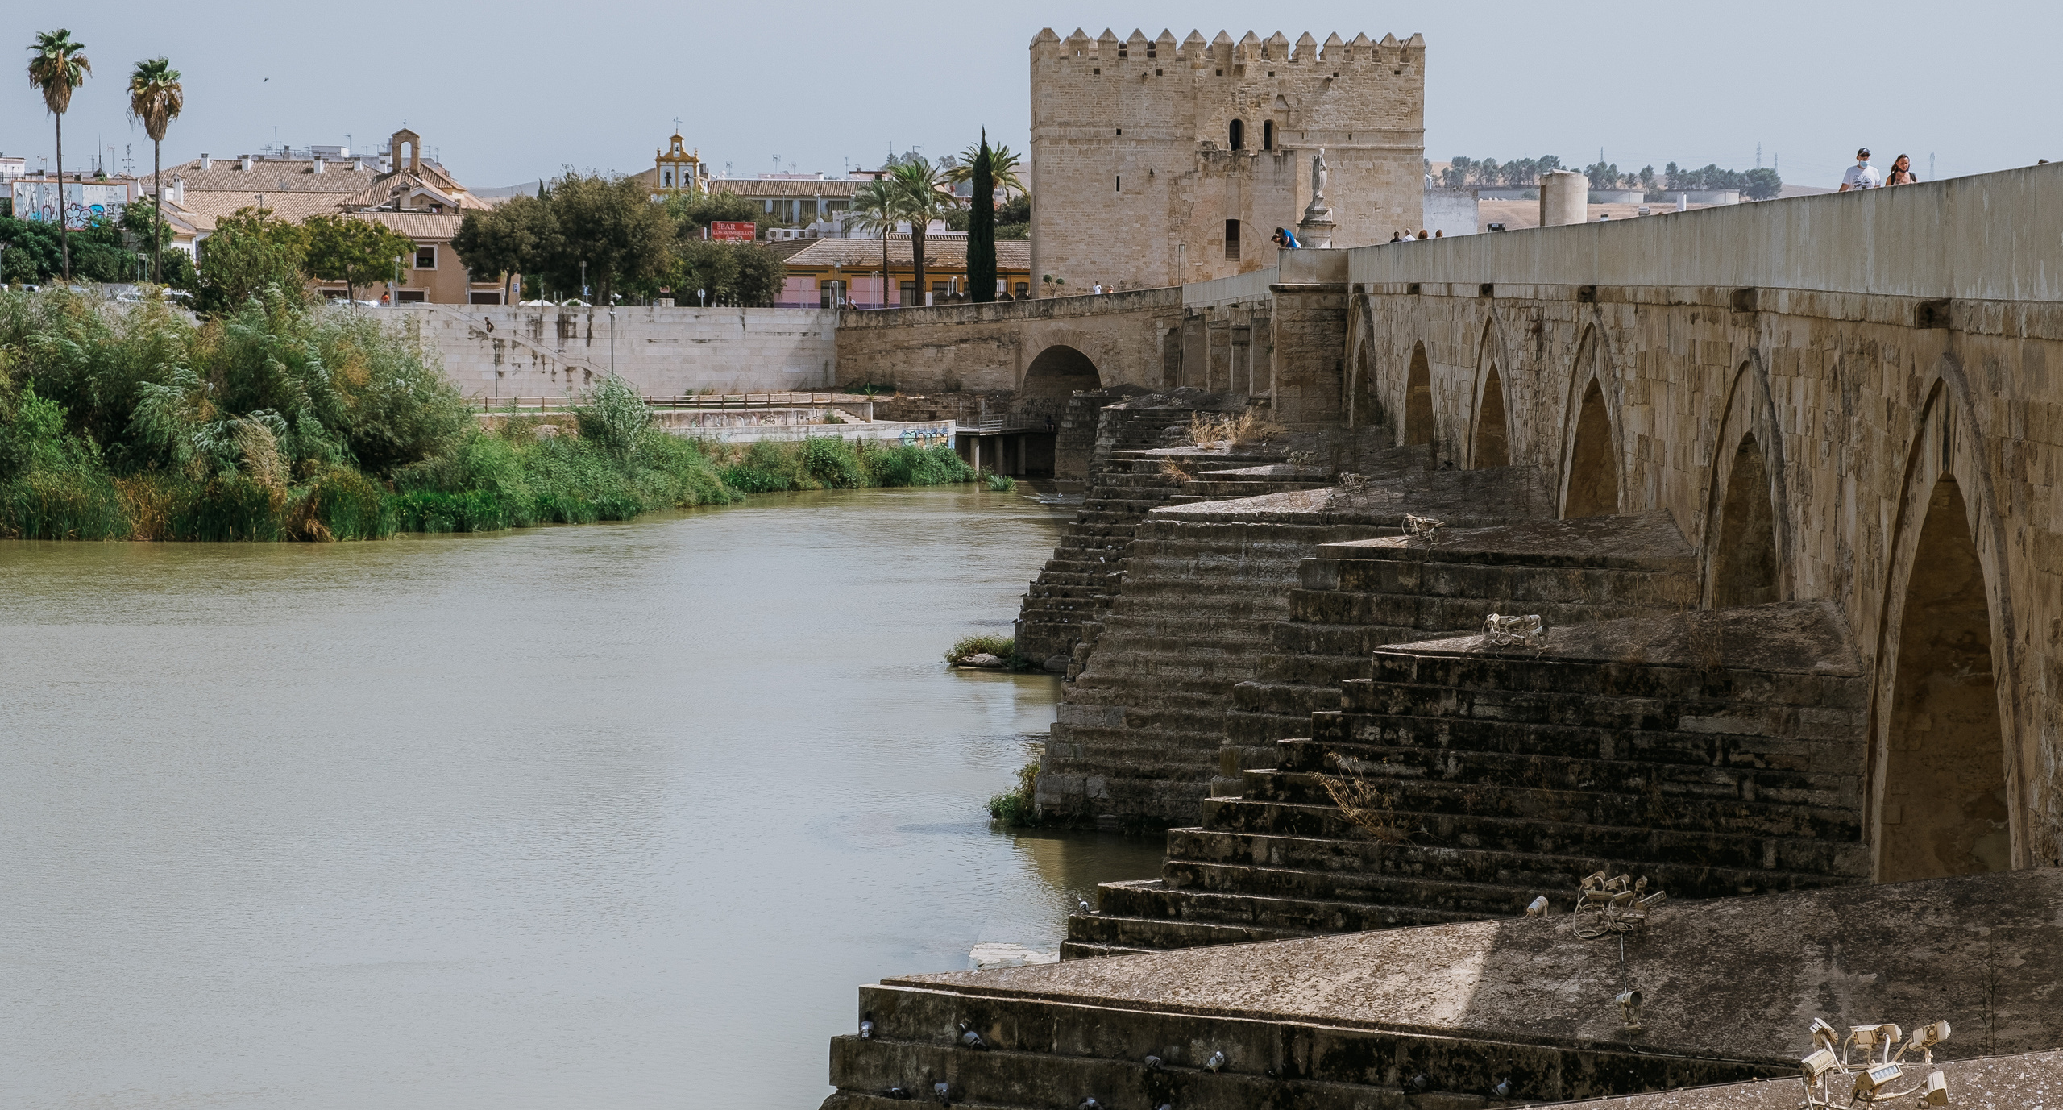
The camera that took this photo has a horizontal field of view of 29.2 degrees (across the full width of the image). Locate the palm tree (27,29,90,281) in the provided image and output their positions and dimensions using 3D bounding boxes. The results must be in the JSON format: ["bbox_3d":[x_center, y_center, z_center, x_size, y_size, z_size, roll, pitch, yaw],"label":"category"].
[{"bbox_3d":[-61.726,-24.426,250.905,4.100,17.760,4.100,0,4,0],"label":"palm tree"}]

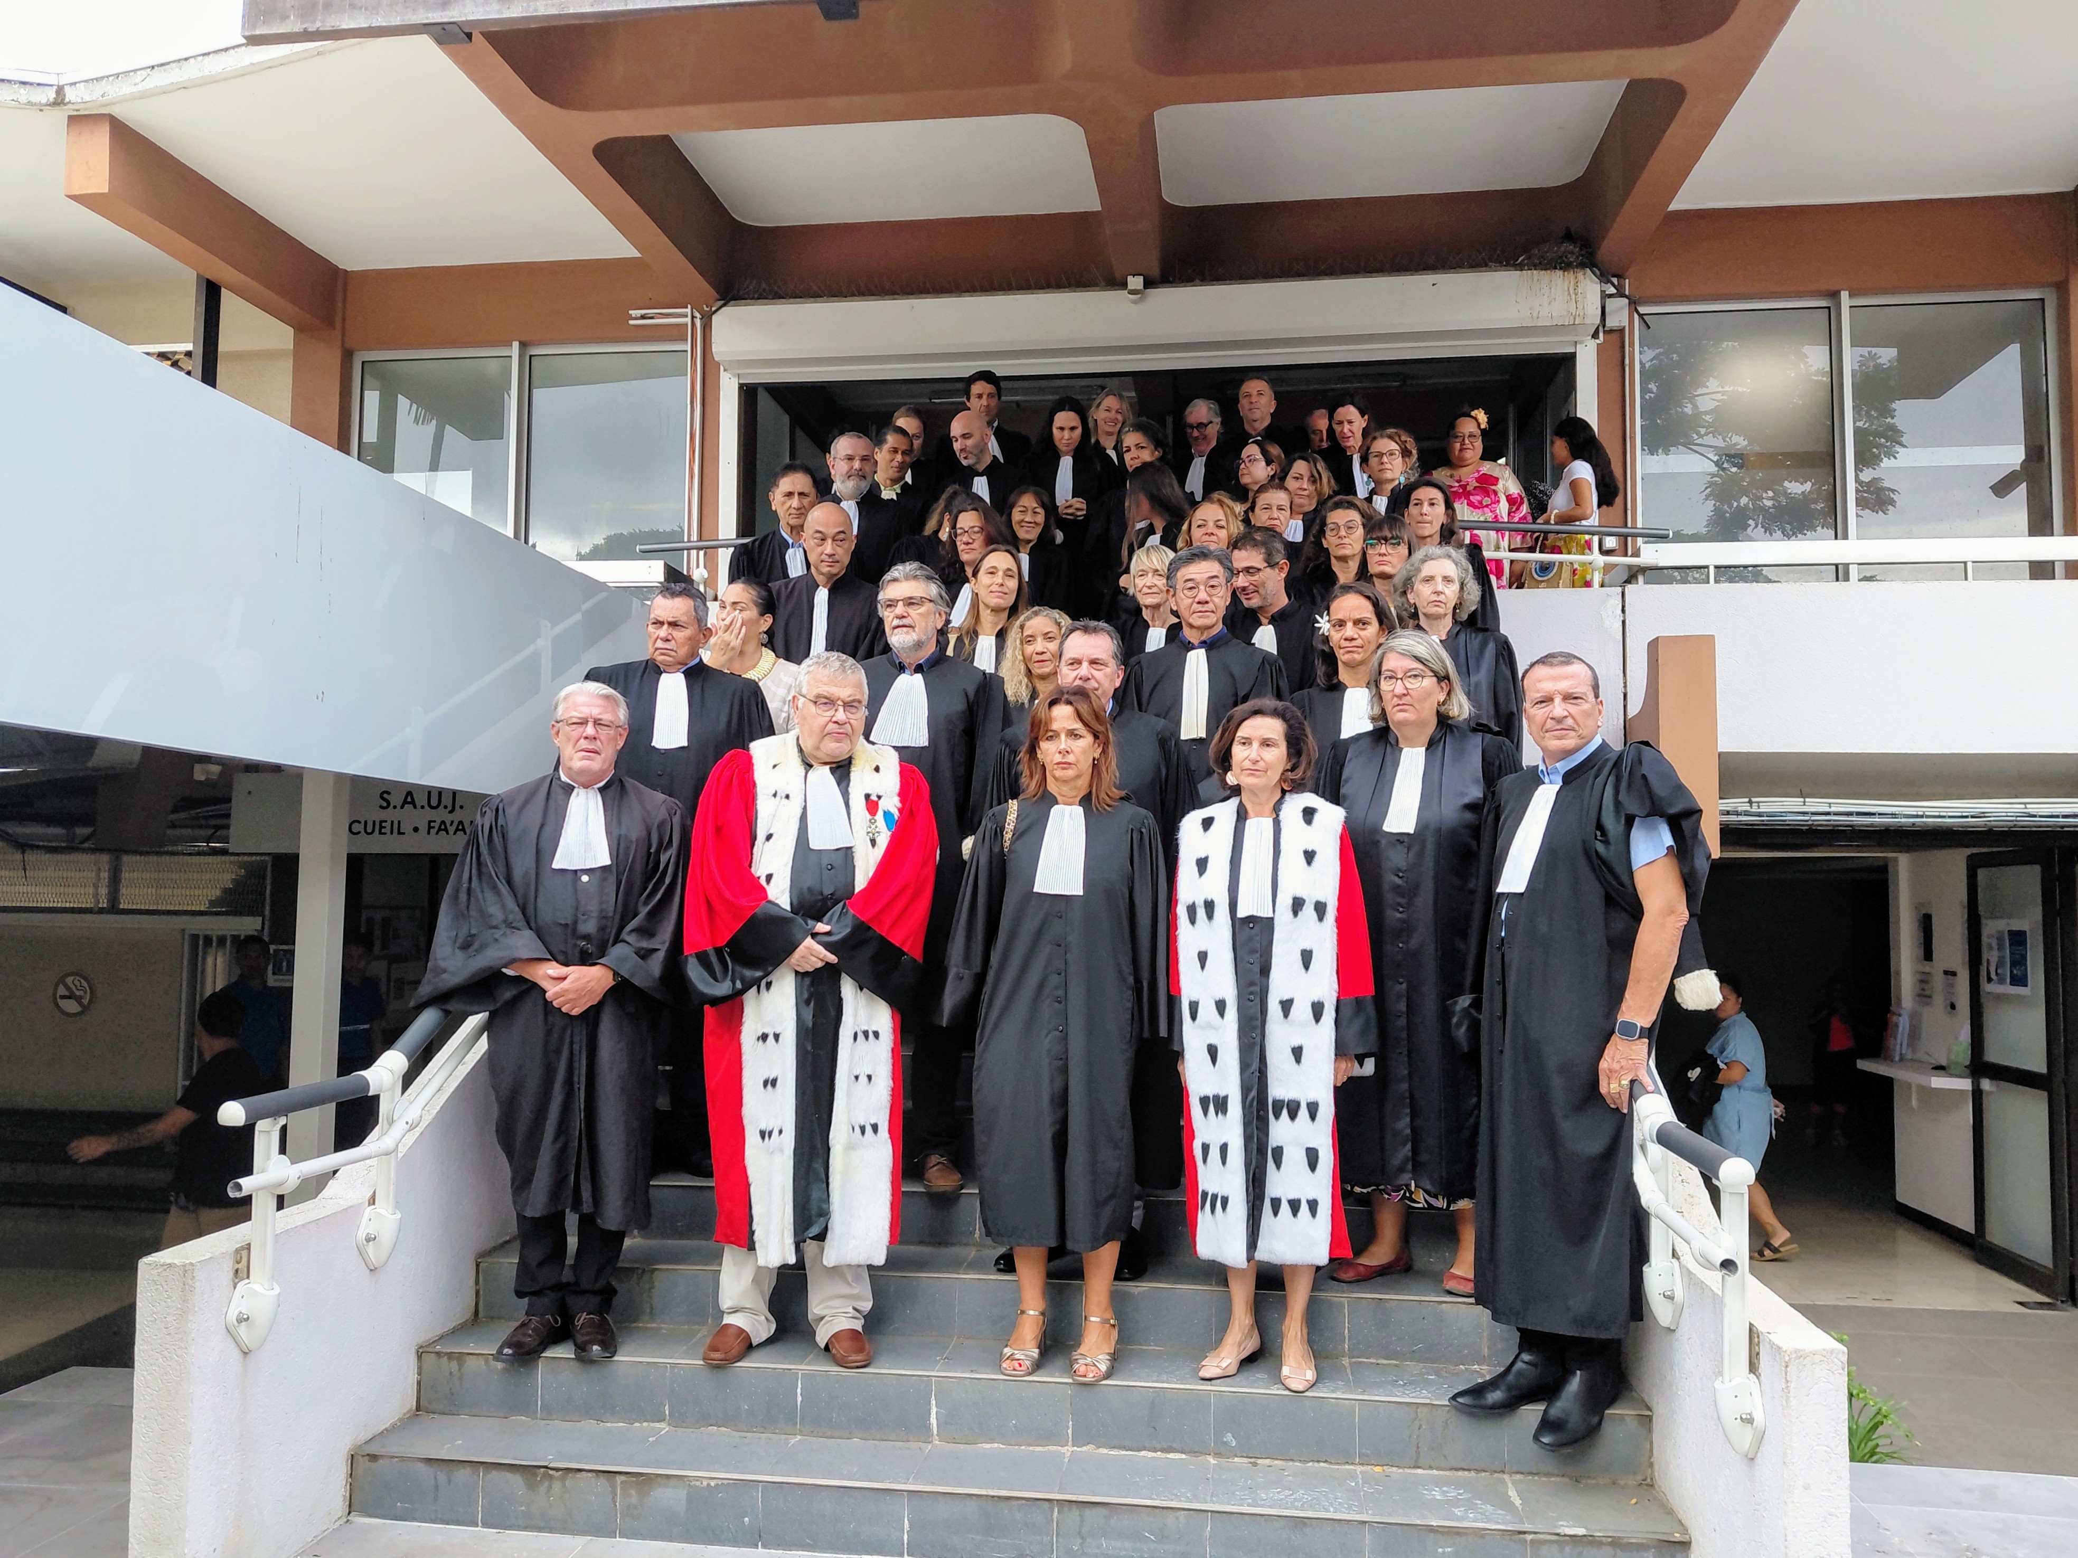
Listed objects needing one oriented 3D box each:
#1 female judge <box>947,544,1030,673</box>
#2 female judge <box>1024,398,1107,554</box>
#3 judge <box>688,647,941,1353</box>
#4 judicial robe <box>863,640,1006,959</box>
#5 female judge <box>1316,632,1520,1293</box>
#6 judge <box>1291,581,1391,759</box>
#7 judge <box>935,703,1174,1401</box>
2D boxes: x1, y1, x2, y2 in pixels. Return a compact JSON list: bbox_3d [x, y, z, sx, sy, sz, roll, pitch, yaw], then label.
[{"bbox_3d":[-0.170,0.045,4.902,0.540,1.640,0.360,0,-3,3],"label":"female judge"},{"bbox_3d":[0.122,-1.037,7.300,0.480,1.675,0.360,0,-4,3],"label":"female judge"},{"bbox_3d":[-0.581,0.558,3.825,0.640,1.769,0.420,1,-3,-9],"label":"judge"},{"bbox_3d":[-0.370,0.169,4.399,0.570,1.132,0.360,0,-3,5],"label":"judicial robe"},{"bbox_3d":[0.997,0.455,3.963,0.540,1.699,0.380,-1,-4,22],"label":"female judge"},{"bbox_3d":[0.939,0.214,4.504,0.480,1.628,0.330,0,-3,8],"label":"judge"},{"bbox_3d":[0.044,0.604,3.701,0.550,1.670,0.350,0,-3,3],"label":"judge"}]

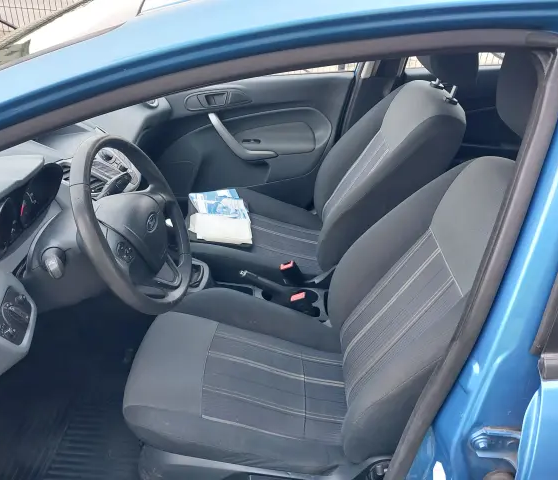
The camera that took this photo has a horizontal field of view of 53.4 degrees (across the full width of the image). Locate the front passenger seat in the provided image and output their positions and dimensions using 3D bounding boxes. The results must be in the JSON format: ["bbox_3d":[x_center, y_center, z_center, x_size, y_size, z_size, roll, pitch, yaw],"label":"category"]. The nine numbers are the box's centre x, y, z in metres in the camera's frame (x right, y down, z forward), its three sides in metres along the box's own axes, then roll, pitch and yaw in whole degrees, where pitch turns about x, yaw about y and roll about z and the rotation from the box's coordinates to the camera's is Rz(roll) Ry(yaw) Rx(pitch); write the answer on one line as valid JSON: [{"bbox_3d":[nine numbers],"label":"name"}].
[{"bbox_3d":[0.142,-0.240,1.731,0.850,0.905,0.510,3,30,3],"label":"front passenger seat"}]

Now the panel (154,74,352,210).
[{"bbox_3d":[-0.146,-0.362,2.054,0.810,0.540,0.110,3,30,3],"label":"panel"}]

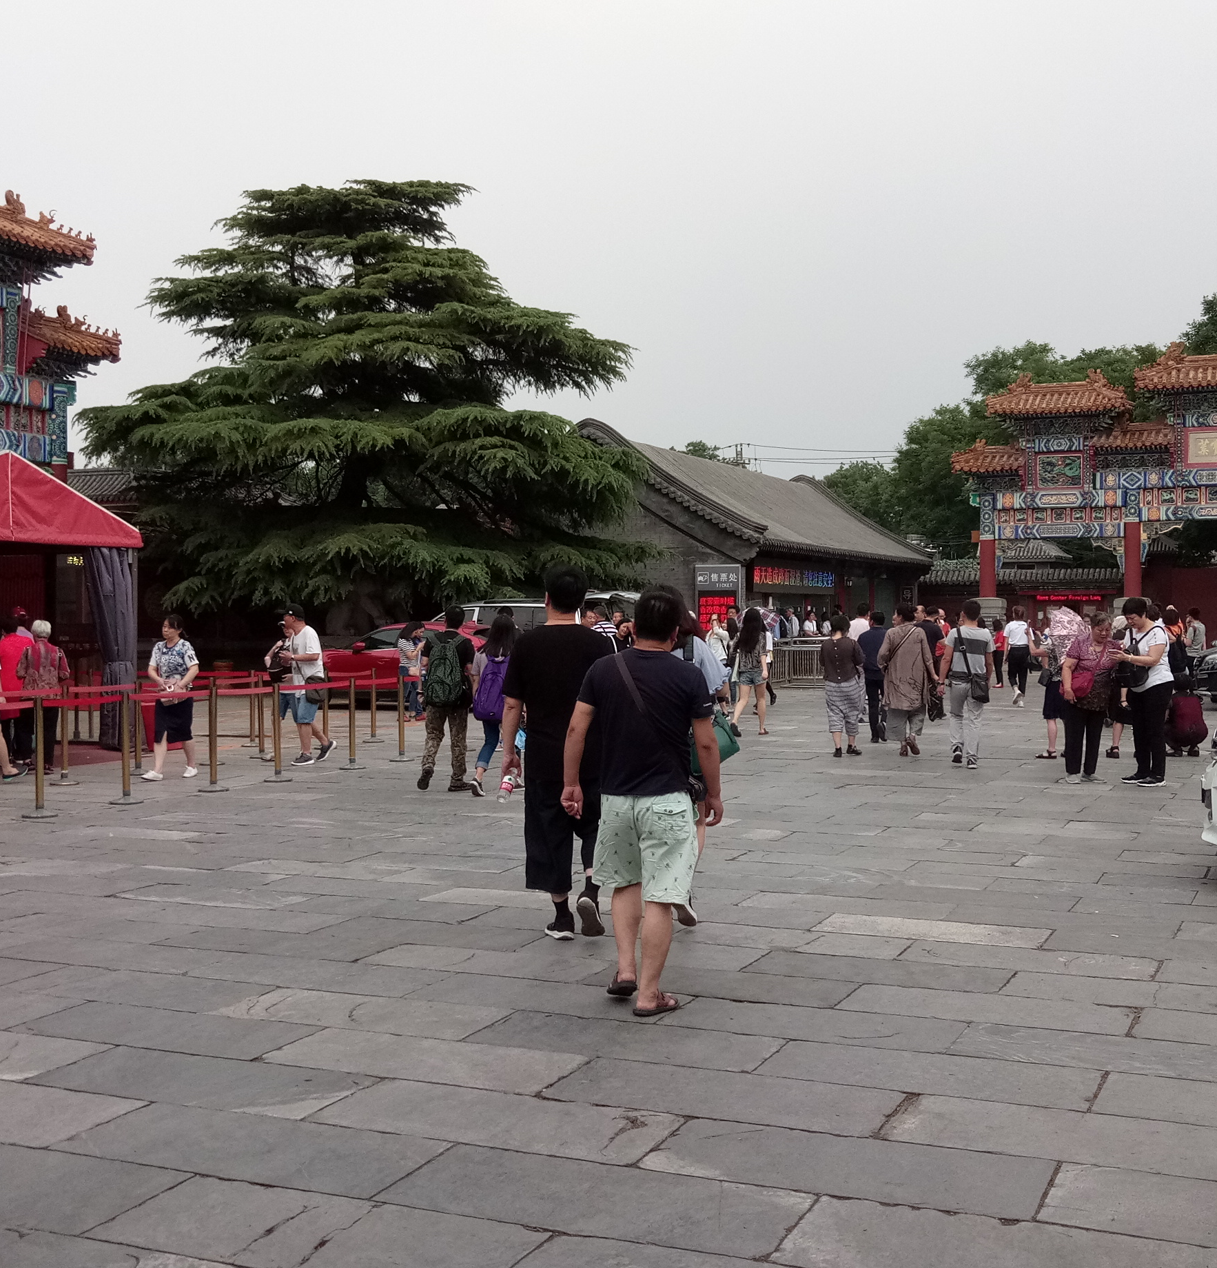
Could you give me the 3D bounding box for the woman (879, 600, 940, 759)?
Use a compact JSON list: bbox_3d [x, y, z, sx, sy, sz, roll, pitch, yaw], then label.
[{"bbox_3d":[3.229,0.493,18.020,0.600,1.630,0.450,0,1,13],"label":"woman"}]

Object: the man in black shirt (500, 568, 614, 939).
[{"bbox_3d":[-0.236,0.580,8.270,0.600,1.800,0.480,0,1,10],"label":"man in black shirt"}]

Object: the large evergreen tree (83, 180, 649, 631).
[{"bbox_3d":[-4.970,-3.967,33.923,11.300,10.300,10.800,-1,1,0],"label":"large evergreen tree"}]

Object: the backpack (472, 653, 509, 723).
[{"bbox_3d":[-0.995,0.466,14.550,0.320,0.570,0.220,-1,1,3],"label":"backpack"}]

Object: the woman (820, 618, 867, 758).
[{"bbox_3d":[2.536,0.563,18.362,0.500,1.550,0.330,0,1,7],"label":"woman"}]

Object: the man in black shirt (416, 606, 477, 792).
[{"bbox_3d":[-1.456,0.560,14.994,0.540,1.640,0.520,0,1,12],"label":"man in black shirt"}]

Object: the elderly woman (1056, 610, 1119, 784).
[{"bbox_3d":[4.379,0.565,15.310,0.560,1.560,0.400,0,1,-5],"label":"elderly woman"}]

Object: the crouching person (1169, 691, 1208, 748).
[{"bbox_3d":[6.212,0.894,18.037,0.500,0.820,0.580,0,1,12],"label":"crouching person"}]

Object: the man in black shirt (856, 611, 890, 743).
[{"bbox_3d":[3.182,0.495,19.790,0.500,1.570,0.400,0,1,13],"label":"man in black shirt"}]

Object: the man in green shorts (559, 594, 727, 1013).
[{"bbox_3d":[0.135,0.652,6.790,0.620,1.700,0.480,0,1,12],"label":"man in green shorts"}]

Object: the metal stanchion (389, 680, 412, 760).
[{"bbox_3d":[-2.299,0.911,18.561,0.290,0.950,0.290,-1,1,0],"label":"metal stanchion"}]

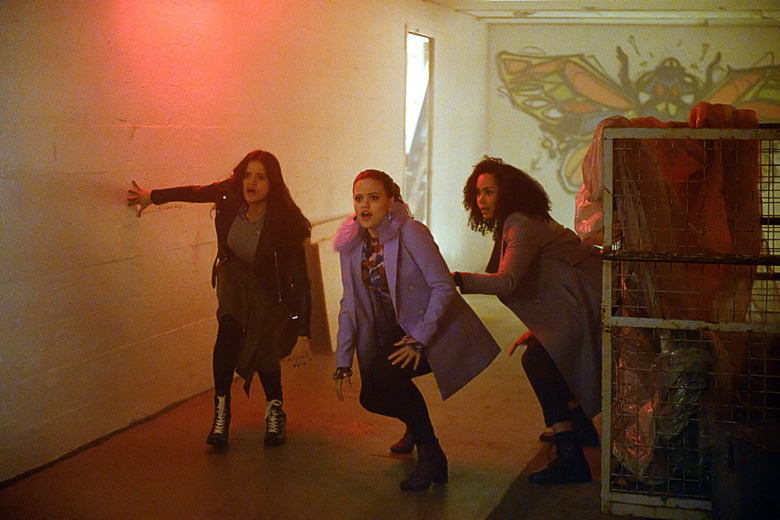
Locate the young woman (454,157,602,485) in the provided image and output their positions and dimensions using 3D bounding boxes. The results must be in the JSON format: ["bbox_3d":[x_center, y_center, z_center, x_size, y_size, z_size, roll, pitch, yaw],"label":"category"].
[{"bbox_3d":[0.660,0.227,6.395,0.820,1.315,0.670,-2,5,-28],"label":"young woman"}]

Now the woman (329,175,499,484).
[{"bbox_3d":[0.090,0.261,6.277,0.620,1.265,0.820,2,5,30],"label":"woman"}]

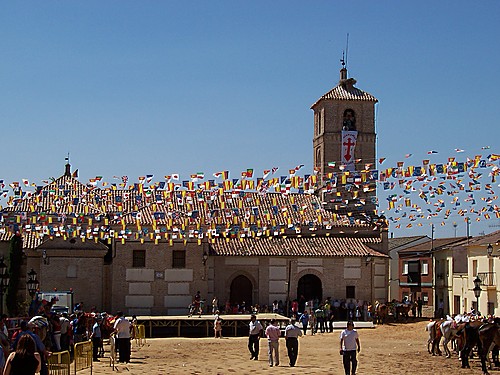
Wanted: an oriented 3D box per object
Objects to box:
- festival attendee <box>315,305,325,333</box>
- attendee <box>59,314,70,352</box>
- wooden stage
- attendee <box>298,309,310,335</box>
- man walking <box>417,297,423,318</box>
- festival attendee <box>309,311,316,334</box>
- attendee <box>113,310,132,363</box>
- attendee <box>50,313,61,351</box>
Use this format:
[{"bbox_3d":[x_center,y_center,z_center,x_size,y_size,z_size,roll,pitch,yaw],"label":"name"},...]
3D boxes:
[{"bbox_3d":[4.279,8.086,63.135,0.500,1.730,0.350,3,-5,-30],"label":"festival attendee"},{"bbox_3d":[-7.828,6.174,43.377,0.520,1.720,0.350,0,-5,9],"label":"attendee"},{"bbox_3d":[-2.764,8.439,63.020,9.730,1.030,8.000,1,-5,-4],"label":"wooden stage"},{"bbox_3d":[3.344,8.279,62.665,0.450,1.480,0.350,2,-5,-14],"label":"attendee"},{"bbox_3d":[14.461,10.207,87.271,0.500,1.700,0.350,0,-5,0],"label":"man walking"},{"bbox_3d":[3.886,8.404,63.447,0.420,1.480,0.330,2,-5,-14],"label":"festival attendee"},{"bbox_3d":[-4.390,5.178,35.421,0.600,1.750,0.420,2,-5,-14],"label":"attendee"},{"bbox_3d":[-8.053,6.069,42.664,0.480,1.700,0.350,0,-5,6],"label":"attendee"}]

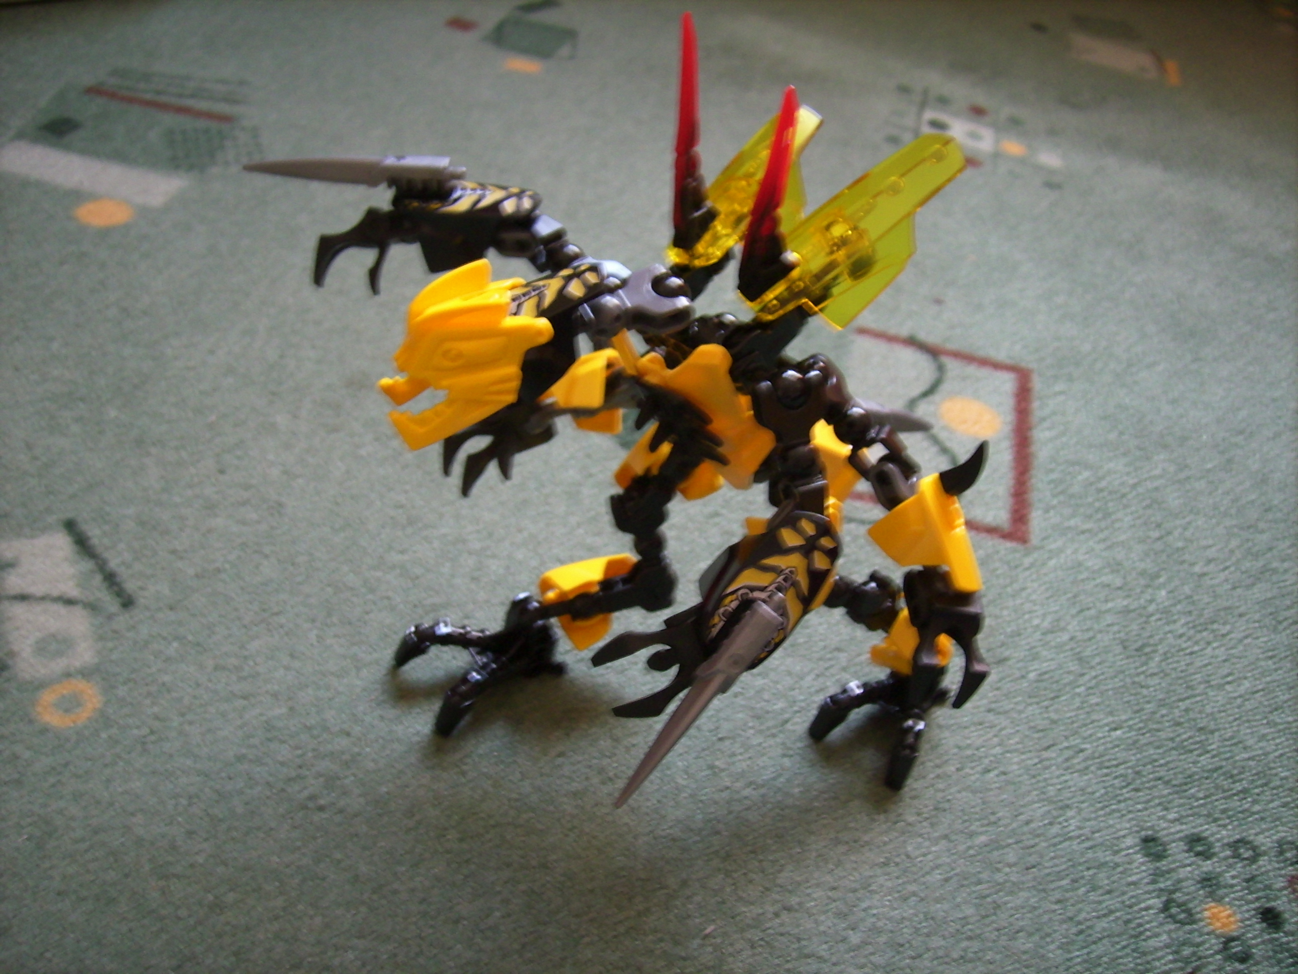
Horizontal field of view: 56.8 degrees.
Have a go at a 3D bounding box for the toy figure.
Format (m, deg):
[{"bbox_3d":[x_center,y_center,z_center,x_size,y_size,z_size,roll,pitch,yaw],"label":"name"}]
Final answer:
[{"bbox_3d":[0.000,-0.033,0.378,0.185,0.202,0.238,-15,48,-24],"label":"toy figure"}]

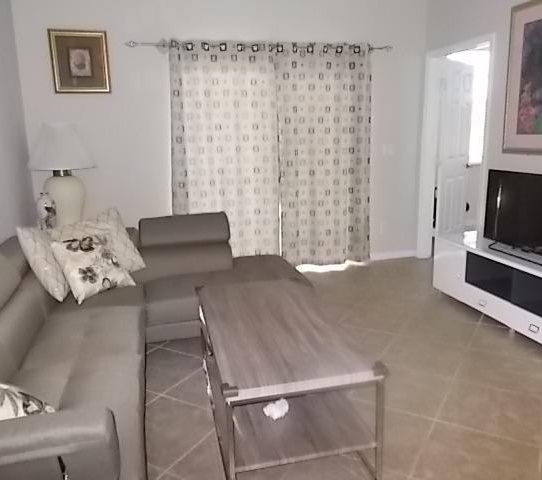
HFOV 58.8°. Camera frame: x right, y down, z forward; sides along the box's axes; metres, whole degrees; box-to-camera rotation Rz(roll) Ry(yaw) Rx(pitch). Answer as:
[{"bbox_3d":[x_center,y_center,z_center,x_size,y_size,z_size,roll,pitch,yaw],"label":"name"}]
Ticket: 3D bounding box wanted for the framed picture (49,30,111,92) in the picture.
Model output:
[{"bbox_3d":[-1.651,-1.548,4.173,0.460,0.513,0.030,-5,12,-13],"label":"framed picture"}]

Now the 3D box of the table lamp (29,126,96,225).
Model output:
[{"bbox_3d":[-1.623,-0.459,3.780,0.497,0.897,0.497,-5,12,-13],"label":"table lamp"}]

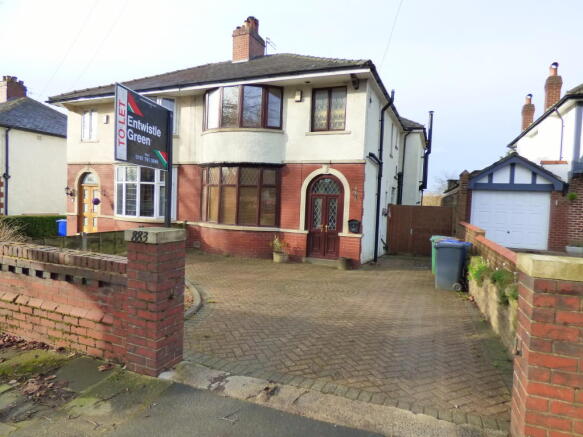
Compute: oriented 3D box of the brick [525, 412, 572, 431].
[{"bbox_3d":[1.486,1.163,1.979,0.215,0.075,0.105,3,4,19],"label":"brick"}]

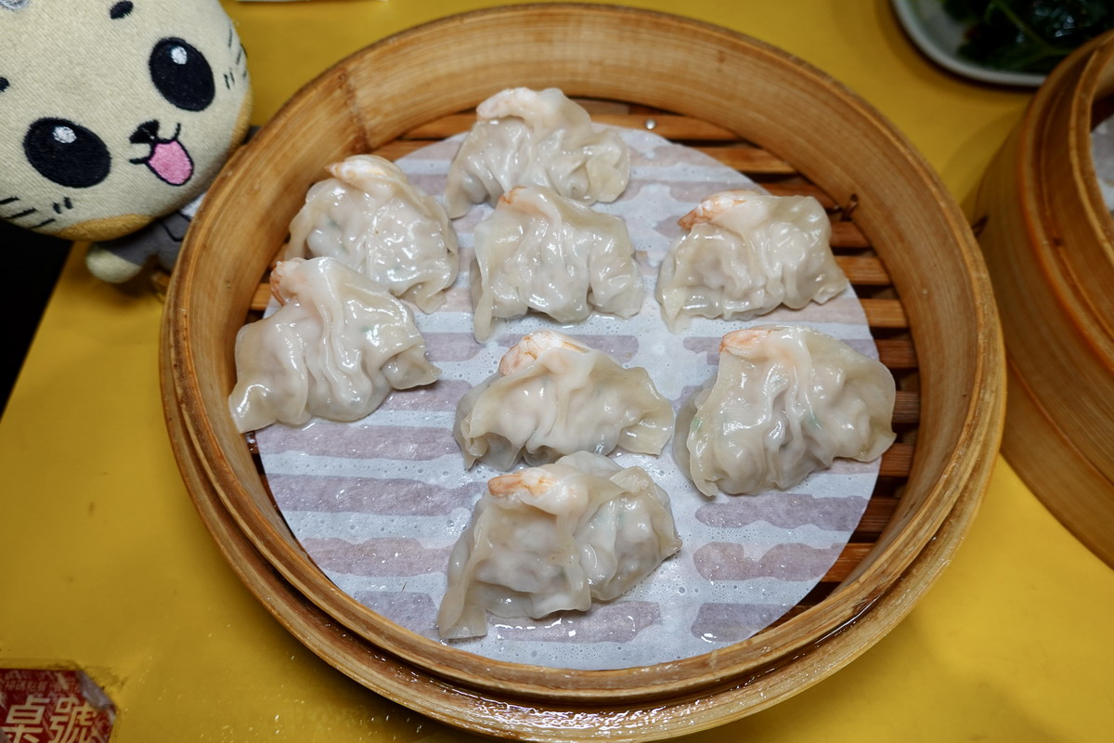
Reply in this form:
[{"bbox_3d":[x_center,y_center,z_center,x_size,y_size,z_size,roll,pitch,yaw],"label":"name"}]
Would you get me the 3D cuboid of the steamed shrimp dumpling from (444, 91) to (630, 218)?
[{"bbox_3d":[-0.007,-0.079,0.265,0.071,0.040,0.038,-10,62,-6],"label":"steamed shrimp dumpling"}]

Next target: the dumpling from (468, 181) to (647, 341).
[{"bbox_3d":[-0.002,-0.038,0.242,0.061,0.041,0.045,-8,62,-5],"label":"dumpling"}]

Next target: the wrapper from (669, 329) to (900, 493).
[{"bbox_3d":[0.071,0.008,0.222,0.069,0.034,0.048,-12,62,-7],"label":"wrapper"}]

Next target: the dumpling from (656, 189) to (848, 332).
[{"bbox_3d":[0.066,-0.041,0.248,0.065,0.035,0.045,-11,62,-7],"label":"dumpling"}]

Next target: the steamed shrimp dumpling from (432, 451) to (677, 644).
[{"bbox_3d":[-0.001,0.045,0.200,0.074,0.037,0.043,-21,64,-12],"label":"steamed shrimp dumpling"}]

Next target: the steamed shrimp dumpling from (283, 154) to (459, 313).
[{"bbox_3d":[-0.063,-0.049,0.248,0.058,0.039,0.046,17,63,8],"label":"steamed shrimp dumpling"}]

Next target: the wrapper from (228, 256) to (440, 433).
[{"bbox_3d":[-0.073,-0.011,0.227,0.065,0.039,0.048,-17,63,-10],"label":"wrapper"}]

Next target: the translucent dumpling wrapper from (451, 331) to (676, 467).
[{"bbox_3d":[0.002,0.009,0.219,0.067,0.037,0.040,-4,62,-3],"label":"translucent dumpling wrapper"}]

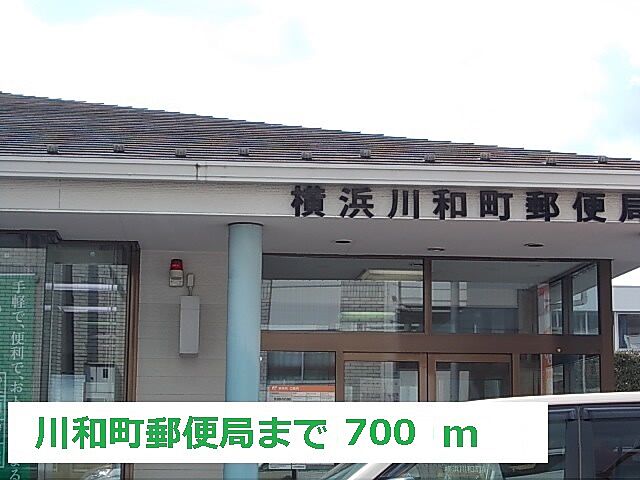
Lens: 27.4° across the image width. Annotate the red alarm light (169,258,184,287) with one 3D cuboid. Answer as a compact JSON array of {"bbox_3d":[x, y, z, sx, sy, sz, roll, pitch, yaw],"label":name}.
[{"bbox_3d":[-1.209,0.279,11.100,0.122,0.228,0.120,1,-9,-3],"label":"red alarm light"}]

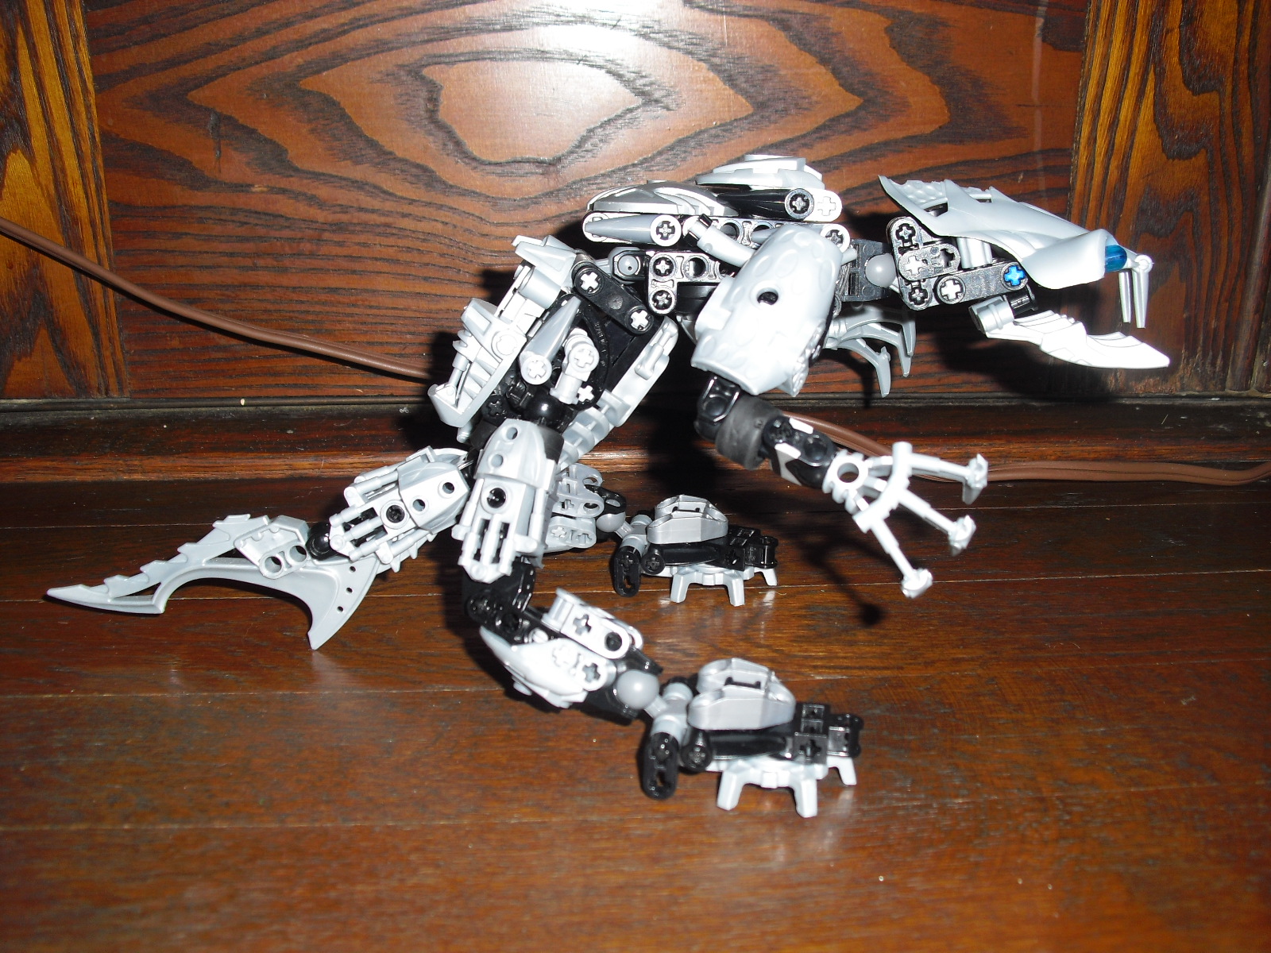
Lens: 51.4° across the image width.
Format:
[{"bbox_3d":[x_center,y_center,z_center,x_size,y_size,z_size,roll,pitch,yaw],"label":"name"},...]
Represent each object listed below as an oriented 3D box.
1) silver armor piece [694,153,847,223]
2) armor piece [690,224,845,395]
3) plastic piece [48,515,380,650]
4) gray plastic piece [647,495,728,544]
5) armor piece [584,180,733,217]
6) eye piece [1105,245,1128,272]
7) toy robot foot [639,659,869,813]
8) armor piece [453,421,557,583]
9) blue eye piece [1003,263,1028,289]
[{"bbox_3d":[0.033,-0.070,0.323,0.034,0.014,0.026,1,21,0],"label":"silver armor piece"},{"bbox_3d":[0.030,-0.038,0.300,0.026,0.034,0.014,24,19,-9],"label":"armor piece"},{"bbox_3d":[-0.120,0.030,0.375,0.092,0.038,0.009,2,21,4],"label":"plastic piece"},{"bbox_3d":[0.016,0.013,0.403,0.024,0.009,0.016,4,21,7],"label":"gray plastic piece"},{"bbox_3d":[0.007,-0.068,0.328,0.035,0.008,0.026,1,21,0],"label":"armor piece"},{"bbox_3d":[0.118,-0.054,0.326,0.006,0.006,0.006,4,21,7],"label":"eye piece"},{"bbox_3d":[0.027,0.059,0.308,0.048,0.028,0.031,4,21,7],"label":"toy robot foot"},{"bbox_3d":[-0.030,0.006,0.306,0.019,0.037,0.015,19,22,19],"label":"armor piece"},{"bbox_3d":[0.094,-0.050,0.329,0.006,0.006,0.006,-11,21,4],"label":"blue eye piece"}]

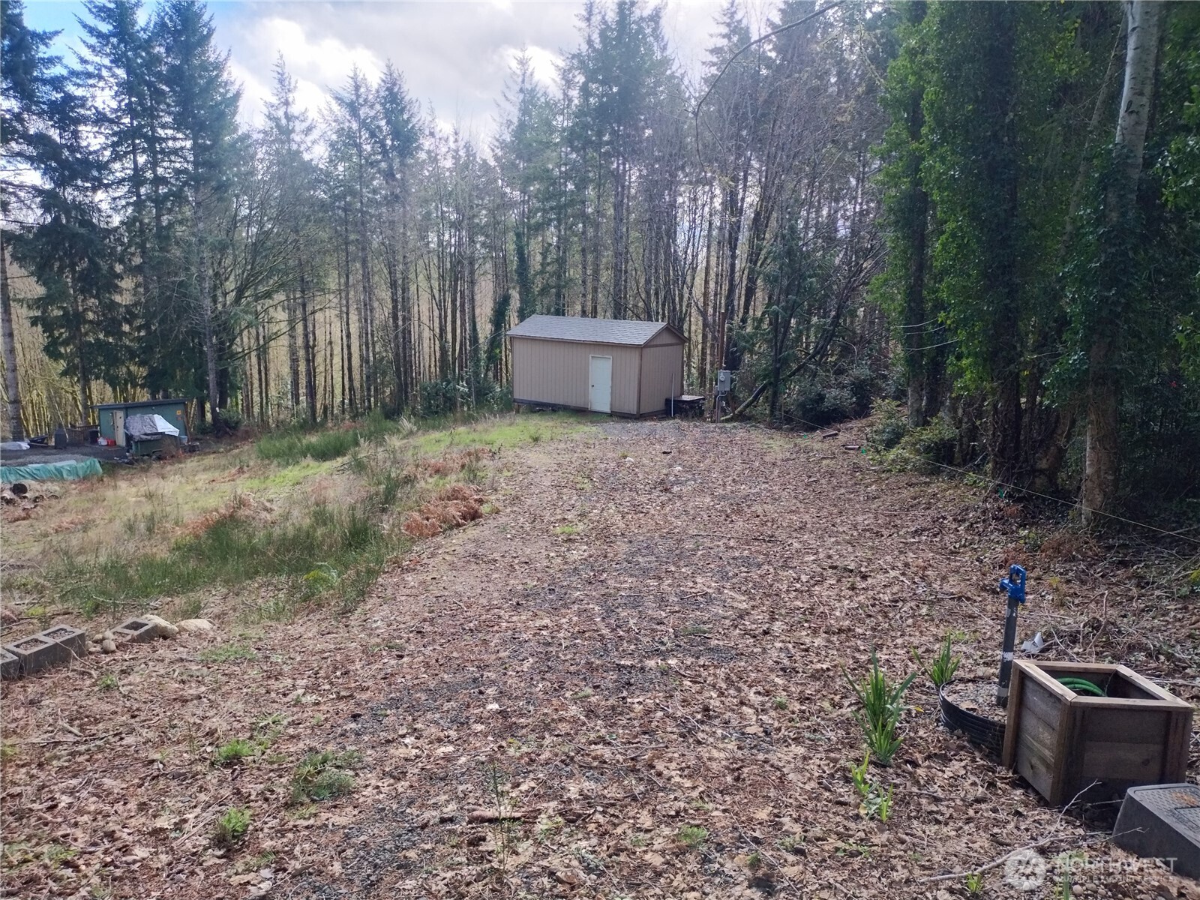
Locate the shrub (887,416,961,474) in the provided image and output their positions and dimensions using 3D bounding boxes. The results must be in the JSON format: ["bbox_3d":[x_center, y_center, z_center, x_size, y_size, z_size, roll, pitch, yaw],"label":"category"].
[{"bbox_3d":[5.071,-0.112,13.487,1.020,0.720,0.850,5,11,21],"label":"shrub"}]

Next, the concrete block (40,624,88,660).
[{"bbox_3d":[-3.343,1.224,5.359,0.190,0.176,0.210,11,12,18],"label":"concrete block"}]

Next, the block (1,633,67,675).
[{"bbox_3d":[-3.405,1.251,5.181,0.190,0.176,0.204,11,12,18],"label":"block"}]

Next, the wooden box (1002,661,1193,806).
[{"bbox_3d":[1.919,1.117,3.380,0.446,0.431,0.436,2,6,0],"label":"wooden box"}]

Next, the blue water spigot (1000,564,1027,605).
[{"bbox_3d":[1.819,0.592,3.813,0.060,0.160,0.145,-3,11,-20],"label":"blue water spigot"}]

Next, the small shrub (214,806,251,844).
[{"bbox_3d":[-1.375,1.389,3.240,0.115,0.095,0.110,-4,12,-24],"label":"small shrub"}]

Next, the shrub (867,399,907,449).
[{"bbox_3d":[5.651,-0.501,16.945,0.760,0.850,0.700,4,11,18],"label":"shrub"}]

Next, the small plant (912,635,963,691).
[{"bbox_3d":[1.792,1.106,4.568,0.225,0.250,0.180,5,11,22],"label":"small plant"}]

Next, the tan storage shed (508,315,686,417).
[{"bbox_3d":[-0.130,-3.465,34.421,6.420,3.420,3.320,8,13,35],"label":"tan storage shed"}]

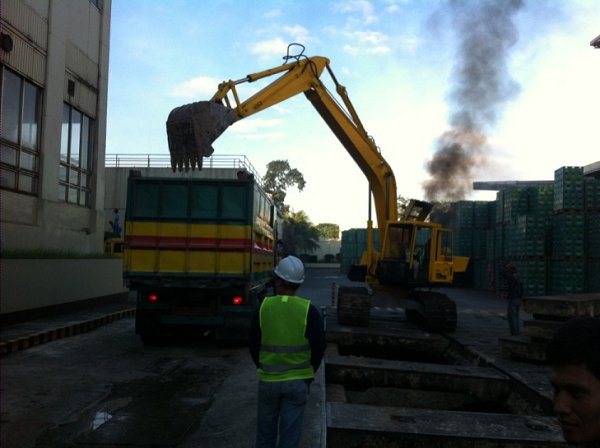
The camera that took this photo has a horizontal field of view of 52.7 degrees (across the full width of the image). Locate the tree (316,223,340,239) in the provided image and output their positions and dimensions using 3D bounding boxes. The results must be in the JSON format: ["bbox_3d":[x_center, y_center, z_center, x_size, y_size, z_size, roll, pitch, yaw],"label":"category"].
[{"bbox_3d":[4.508,3.485,99.974,5.200,7.000,5.200,1,-3,0],"label":"tree"}]

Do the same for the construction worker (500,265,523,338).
[{"bbox_3d":[4.828,1.765,13.826,0.380,1.680,0.500,-1,-4,30],"label":"construction worker"}]

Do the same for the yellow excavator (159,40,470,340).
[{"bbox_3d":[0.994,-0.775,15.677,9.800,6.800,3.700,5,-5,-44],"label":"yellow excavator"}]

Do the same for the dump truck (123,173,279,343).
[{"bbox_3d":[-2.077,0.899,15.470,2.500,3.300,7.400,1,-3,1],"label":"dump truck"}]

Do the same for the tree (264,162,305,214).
[{"bbox_3d":[-2.256,-1.122,82.206,6.200,13.600,6.200,1,-3,0],"label":"tree"}]

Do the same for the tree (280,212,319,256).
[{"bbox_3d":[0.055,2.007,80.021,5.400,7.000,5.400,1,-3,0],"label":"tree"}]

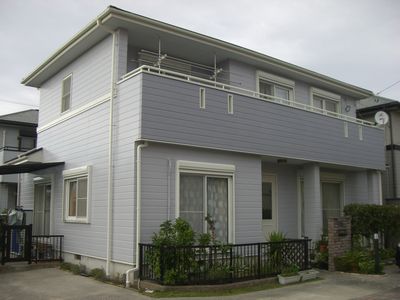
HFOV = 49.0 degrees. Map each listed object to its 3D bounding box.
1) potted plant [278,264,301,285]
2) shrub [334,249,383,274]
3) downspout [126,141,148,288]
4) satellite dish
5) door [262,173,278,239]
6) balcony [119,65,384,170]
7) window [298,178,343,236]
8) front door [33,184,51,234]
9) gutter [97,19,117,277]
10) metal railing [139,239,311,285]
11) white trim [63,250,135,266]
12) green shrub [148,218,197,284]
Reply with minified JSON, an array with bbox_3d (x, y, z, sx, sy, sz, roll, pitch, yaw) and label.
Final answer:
[{"bbox_3d":[2.078,2.787,10.002,0.270,0.380,0.700,-7,-12,39],"label":"potted plant"},{"bbox_3d":[4.338,3.016,12.005,0.750,0.580,1.050,7,-11,-37],"label":"shrub"},{"bbox_3d":[-1.337,1.350,9.380,0.400,3.100,0.300,7,-12,-38],"label":"downspout"},{"bbox_3d":[6.407,-1.147,15.500,0.480,0.500,0.270,-3,-10,18],"label":"satellite dish"},{"bbox_3d":[2.062,1.861,13.157,0.930,2.350,0.100,7,-12,-38],"label":"door"},{"bbox_3d":[2.301,-0.479,13.042,10.000,1.680,1.200,7,-12,-38],"label":"balcony"},{"bbox_3d":[4.014,1.999,14.401,2.300,2.150,0.120,7,-11,-37],"label":"window"},{"bbox_3d":[-5.138,2.041,14.131,0.100,2.000,1.680,7,-11,-37],"label":"front door"},{"bbox_3d":[-2.276,-0.126,10.179,0.580,6.100,0.200,7,-12,-38],"label":"gutter"},{"bbox_3d":[0.880,2.516,10.153,4.600,0.750,1.250,7,-11,-37],"label":"metal railing"},{"bbox_3d":[-2.641,2.626,10.759,0.040,0.070,4.100,7,-11,-37],"label":"white trim"},{"bbox_3d":[-0.564,2.080,9.000,0.880,1.300,0.800,0,-9,0],"label":"green shrub"}]

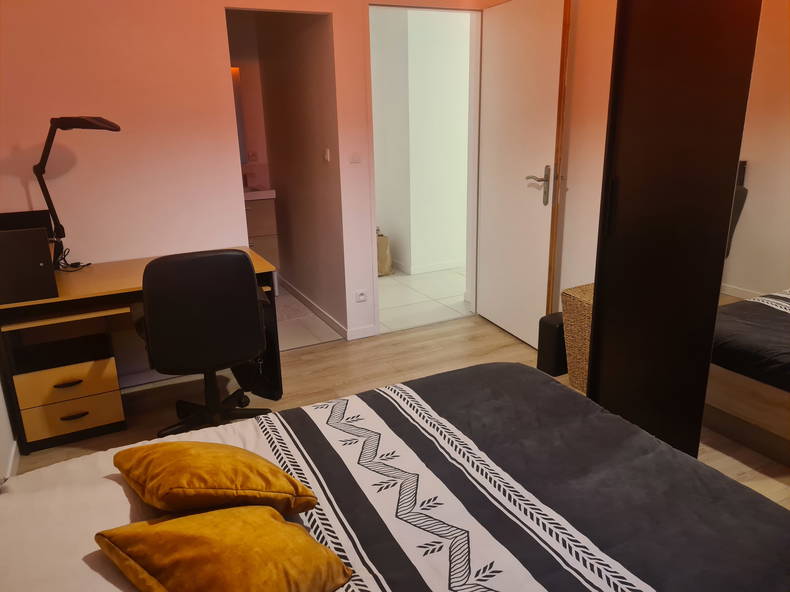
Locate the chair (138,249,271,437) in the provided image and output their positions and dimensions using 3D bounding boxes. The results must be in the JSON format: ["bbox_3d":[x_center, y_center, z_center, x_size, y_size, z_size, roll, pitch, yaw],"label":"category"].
[{"bbox_3d":[-0.831,0.216,2.659,0.580,0.916,0.580,-7,18,-18],"label":"chair"}]

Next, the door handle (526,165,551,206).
[{"bbox_3d":[0.826,-0.637,3.416,0.058,0.232,0.142,-8,18,-20],"label":"door handle"}]

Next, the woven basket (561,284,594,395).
[{"bbox_3d":[1.129,0.241,3.111,0.370,0.515,0.370,-9,18,-23],"label":"woven basket"}]

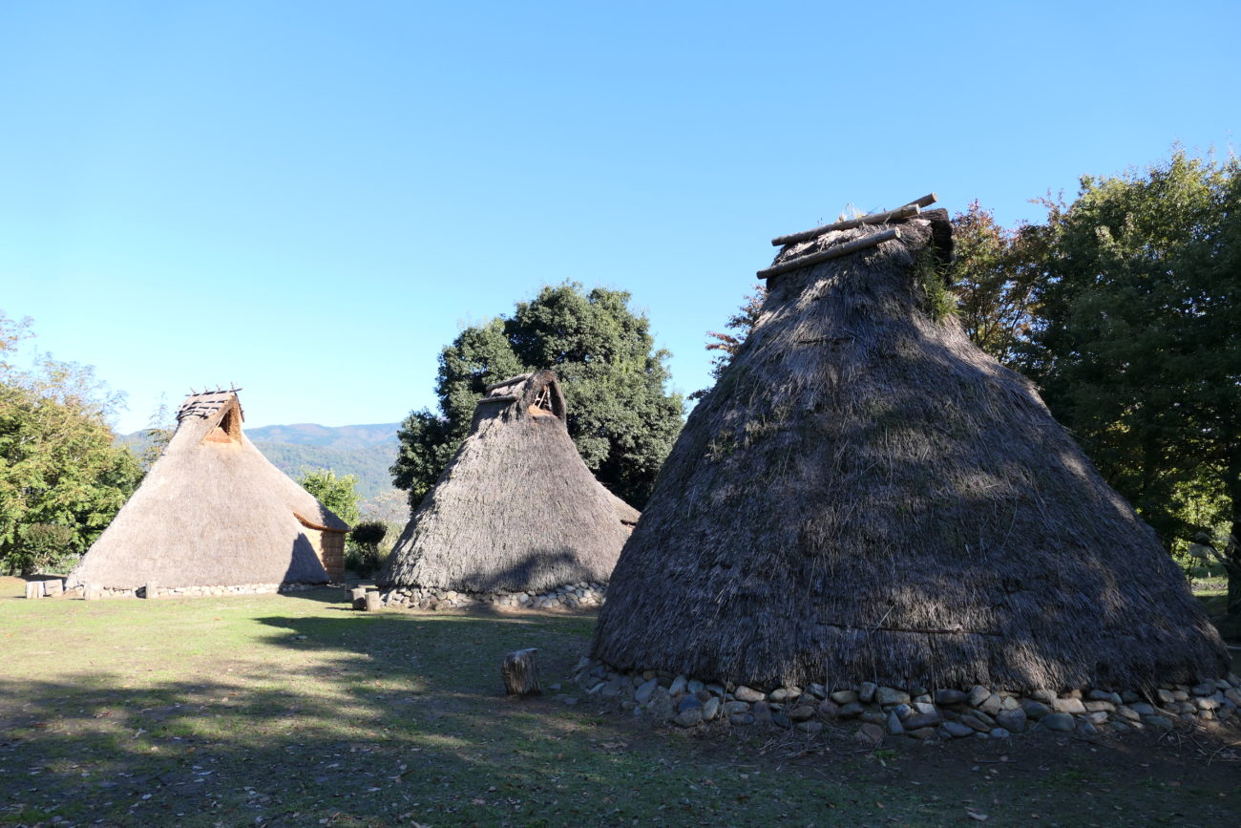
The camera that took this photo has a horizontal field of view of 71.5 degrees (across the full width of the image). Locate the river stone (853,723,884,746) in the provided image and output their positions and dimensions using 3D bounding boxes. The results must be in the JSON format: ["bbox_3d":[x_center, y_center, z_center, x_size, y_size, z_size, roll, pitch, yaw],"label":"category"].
[{"bbox_3d":[1.924,2.468,6.684,0.220,0.160,0.180,0,-8,0],"label":"river stone"}]

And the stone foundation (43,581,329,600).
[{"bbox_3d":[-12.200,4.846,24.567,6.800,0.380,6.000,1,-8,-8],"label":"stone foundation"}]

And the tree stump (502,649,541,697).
[{"bbox_3d":[-0.930,2.413,8.137,0.360,0.400,0.340,1,-7,-6],"label":"tree stump"}]

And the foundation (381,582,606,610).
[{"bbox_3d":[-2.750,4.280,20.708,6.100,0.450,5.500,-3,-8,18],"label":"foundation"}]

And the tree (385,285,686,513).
[{"bbox_3d":[-2.943,0.700,31.200,10.400,10.500,9.600,0,-8,0],"label":"tree"}]

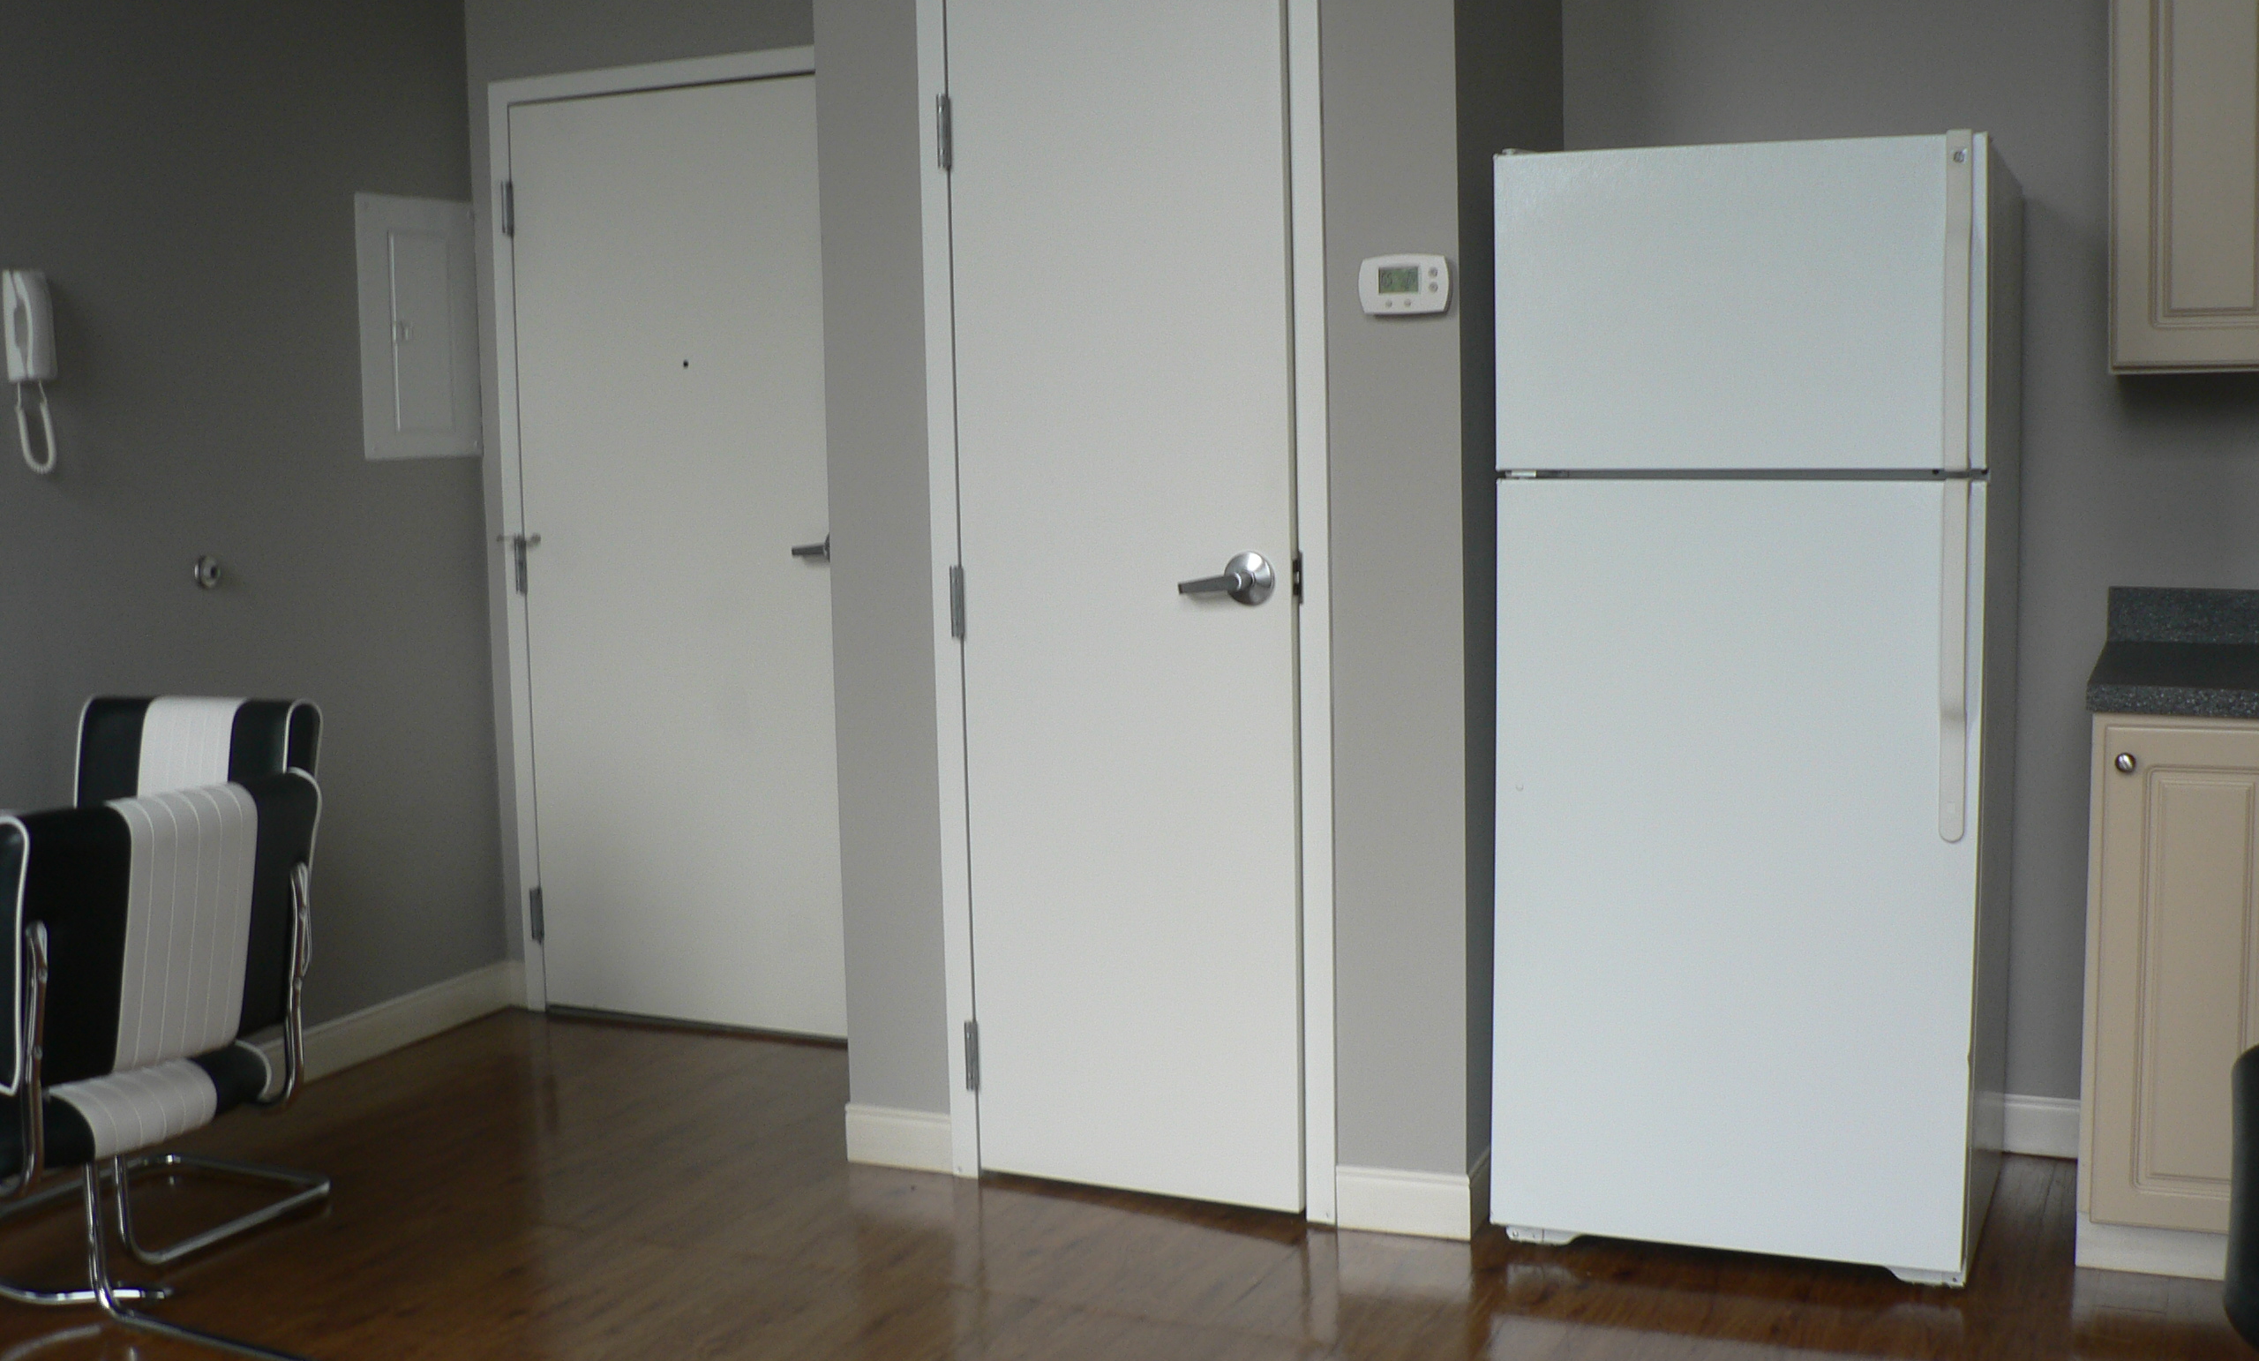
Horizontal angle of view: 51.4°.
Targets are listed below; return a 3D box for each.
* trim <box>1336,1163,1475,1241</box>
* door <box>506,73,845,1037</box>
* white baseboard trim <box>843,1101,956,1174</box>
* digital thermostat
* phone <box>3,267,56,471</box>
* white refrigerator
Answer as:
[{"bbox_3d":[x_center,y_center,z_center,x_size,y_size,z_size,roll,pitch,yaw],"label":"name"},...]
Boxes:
[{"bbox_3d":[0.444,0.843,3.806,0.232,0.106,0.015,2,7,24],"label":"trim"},{"bbox_3d":[-0.928,-0.248,5.051,0.910,2.030,0.045,2,7,24],"label":"door"},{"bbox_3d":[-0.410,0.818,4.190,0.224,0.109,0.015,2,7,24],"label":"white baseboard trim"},{"bbox_3d":[0.427,-0.609,3.618,0.144,0.090,0.033,2,7,24],"label":"digital thermostat"},{"bbox_3d":[-1.896,-0.534,4.062,0.070,0.364,0.058,2,7,24],"label":"phone"},{"bbox_3d":[1.031,0.027,3.817,0.745,1.715,0.715,2,7,24],"label":"white refrigerator"}]

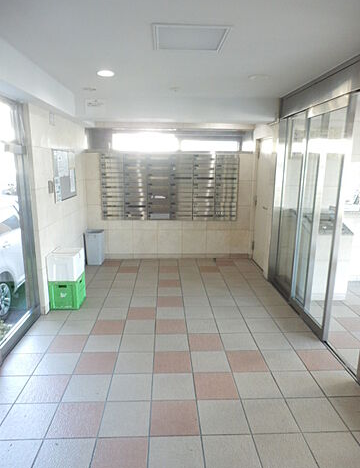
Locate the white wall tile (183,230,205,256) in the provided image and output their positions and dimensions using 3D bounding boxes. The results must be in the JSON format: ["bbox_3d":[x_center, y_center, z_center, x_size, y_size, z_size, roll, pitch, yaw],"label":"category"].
[{"bbox_3d":[0.241,0.137,5.513,0.400,0.400,0.015,0,12,-3],"label":"white wall tile"}]

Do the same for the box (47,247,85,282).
[{"bbox_3d":[-1.247,0.332,3.671,0.290,0.280,0.350,0,12,-3],"label":"box"}]

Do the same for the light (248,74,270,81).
[{"bbox_3d":[0.745,-1.471,3.119,0.205,0.030,0.205,0,12,-3],"label":"light"}]

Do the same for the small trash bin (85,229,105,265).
[{"bbox_3d":[-1.310,0.211,5.233,0.245,0.515,0.285,0,12,-3],"label":"small trash bin"}]

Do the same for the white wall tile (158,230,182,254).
[{"bbox_3d":[-0.161,0.136,5.495,0.400,0.400,0.015,0,12,-3],"label":"white wall tile"}]

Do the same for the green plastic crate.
[{"bbox_3d":[-1.251,0.625,3.732,0.312,0.320,0.366,0,12,-3],"label":"green plastic crate"}]

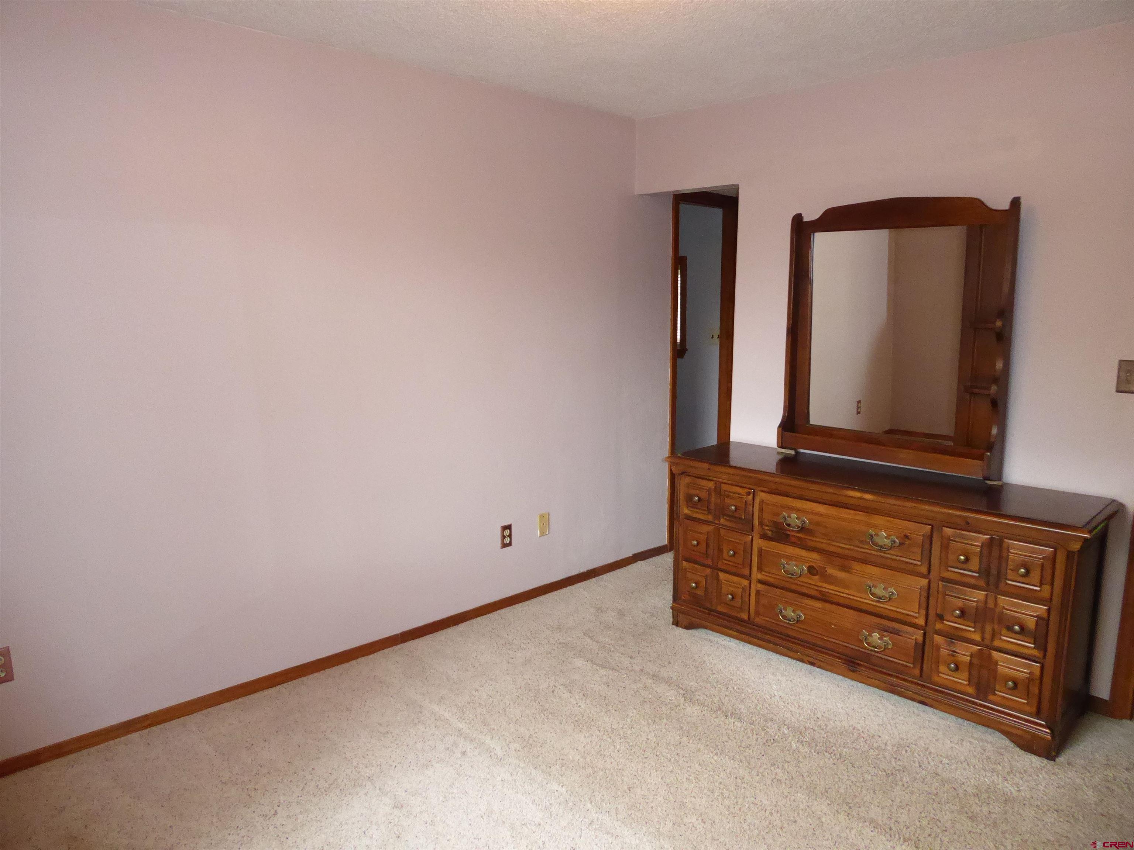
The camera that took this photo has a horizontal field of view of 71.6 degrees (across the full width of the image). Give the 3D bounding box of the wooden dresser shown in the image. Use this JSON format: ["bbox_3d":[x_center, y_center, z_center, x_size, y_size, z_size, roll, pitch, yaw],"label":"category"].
[{"bbox_3d":[1.202,0.613,3.229,1.626,0.790,0.490,9,13,43],"label":"wooden dresser"}]

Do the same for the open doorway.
[{"bbox_3d":[0.812,-0.304,4.778,0.702,2.100,0.130,-8,13,-42],"label":"open doorway"}]

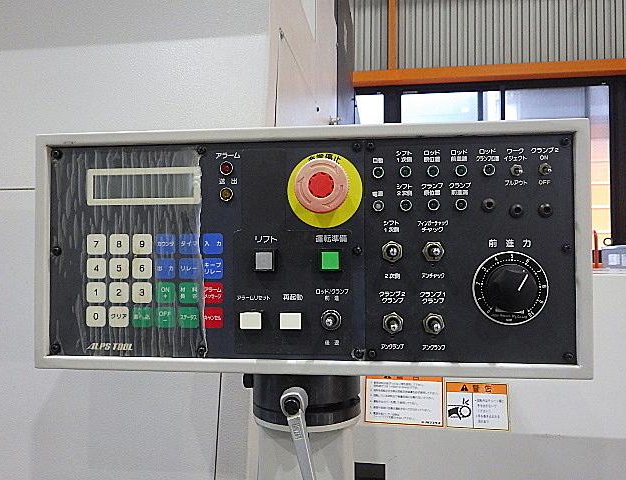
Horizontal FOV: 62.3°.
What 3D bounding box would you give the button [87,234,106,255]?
[{"bbox_3d":[-0.180,0.004,0.431,0.017,0.017,0.003,0,-1,6],"label":"button"}]

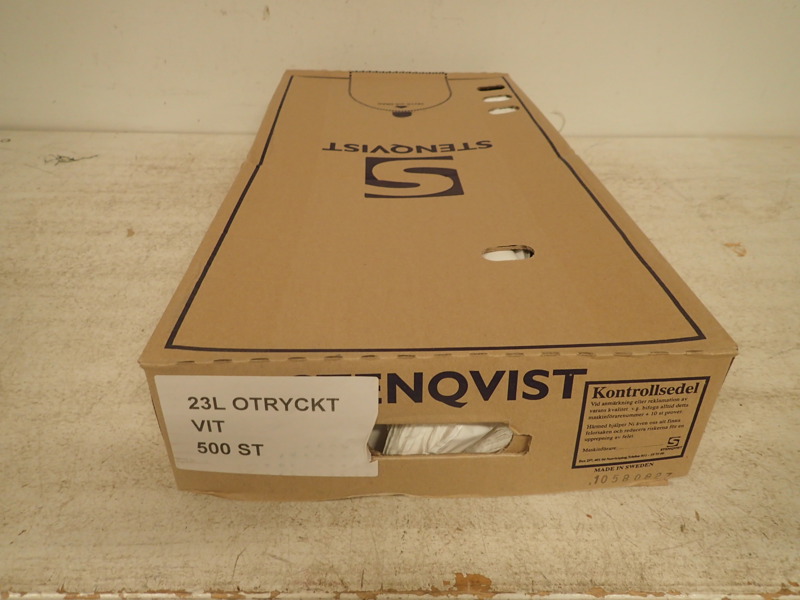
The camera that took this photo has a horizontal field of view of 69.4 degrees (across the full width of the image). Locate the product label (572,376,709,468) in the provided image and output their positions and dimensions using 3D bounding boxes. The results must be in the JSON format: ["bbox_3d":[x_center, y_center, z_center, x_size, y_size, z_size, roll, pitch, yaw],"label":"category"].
[{"bbox_3d":[0.142,0.074,0.346,0.072,0.067,0.002,-3,31,-2],"label":"product label"}]

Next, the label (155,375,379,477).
[{"bbox_3d":[-0.074,0.074,0.336,0.123,0.076,0.002,1,31,-1],"label":"label"}]

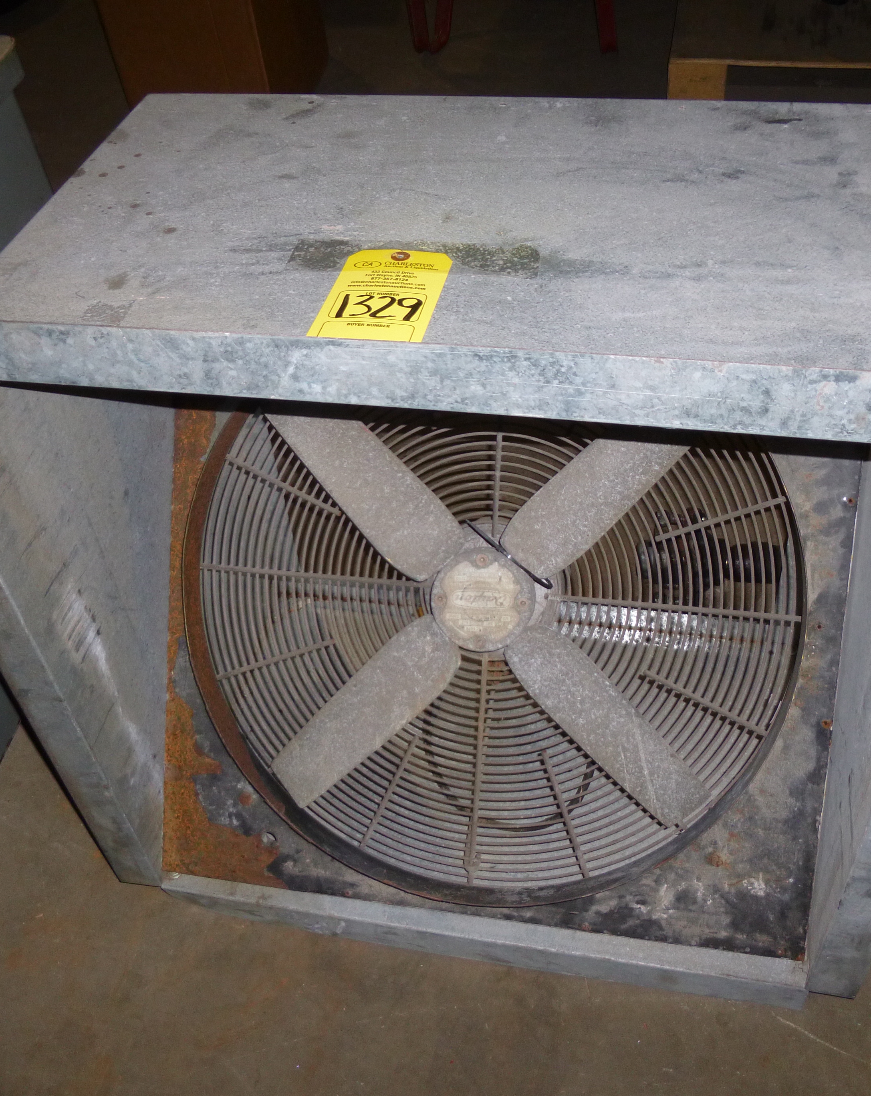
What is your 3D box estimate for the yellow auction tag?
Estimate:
[{"bbox_3d":[-0.040,-0.165,0.728,0.080,0.002,0.160,5,45,12],"label":"yellow auction tag"}]

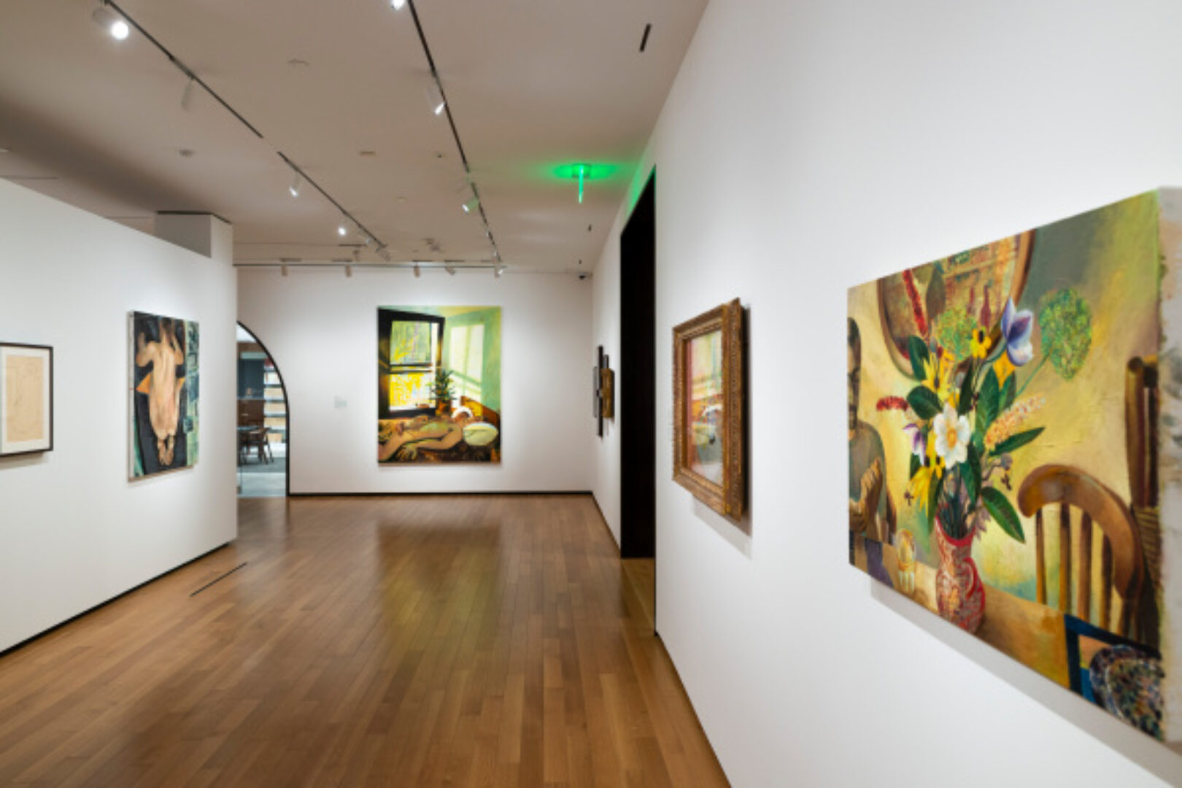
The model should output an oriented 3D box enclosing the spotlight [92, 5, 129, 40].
[{"bbox_3d":[-2.057,-1.591,3.371,0.146,0.126,0.080,0,1,34],"label":"spotlight"}]

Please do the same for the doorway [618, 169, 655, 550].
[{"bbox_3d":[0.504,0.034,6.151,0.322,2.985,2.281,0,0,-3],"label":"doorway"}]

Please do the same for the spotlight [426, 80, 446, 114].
[{"bbox_3d":[-0.818,-1.553,4.134,0.116,0.156,0.075,0,0,18],"label":"spotlight"}]

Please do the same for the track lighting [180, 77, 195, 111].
[{"bbox_3d":[-2.162,-1.611,4.227,0.070,0.151,0.111,0,1,-40],"label":"track lighting"}]

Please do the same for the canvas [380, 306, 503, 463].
[{"bbox_3d":[-2.176,-0.129,11.378,1.764,2.271,0.050,0,0,-3],"label":"canvas"}]

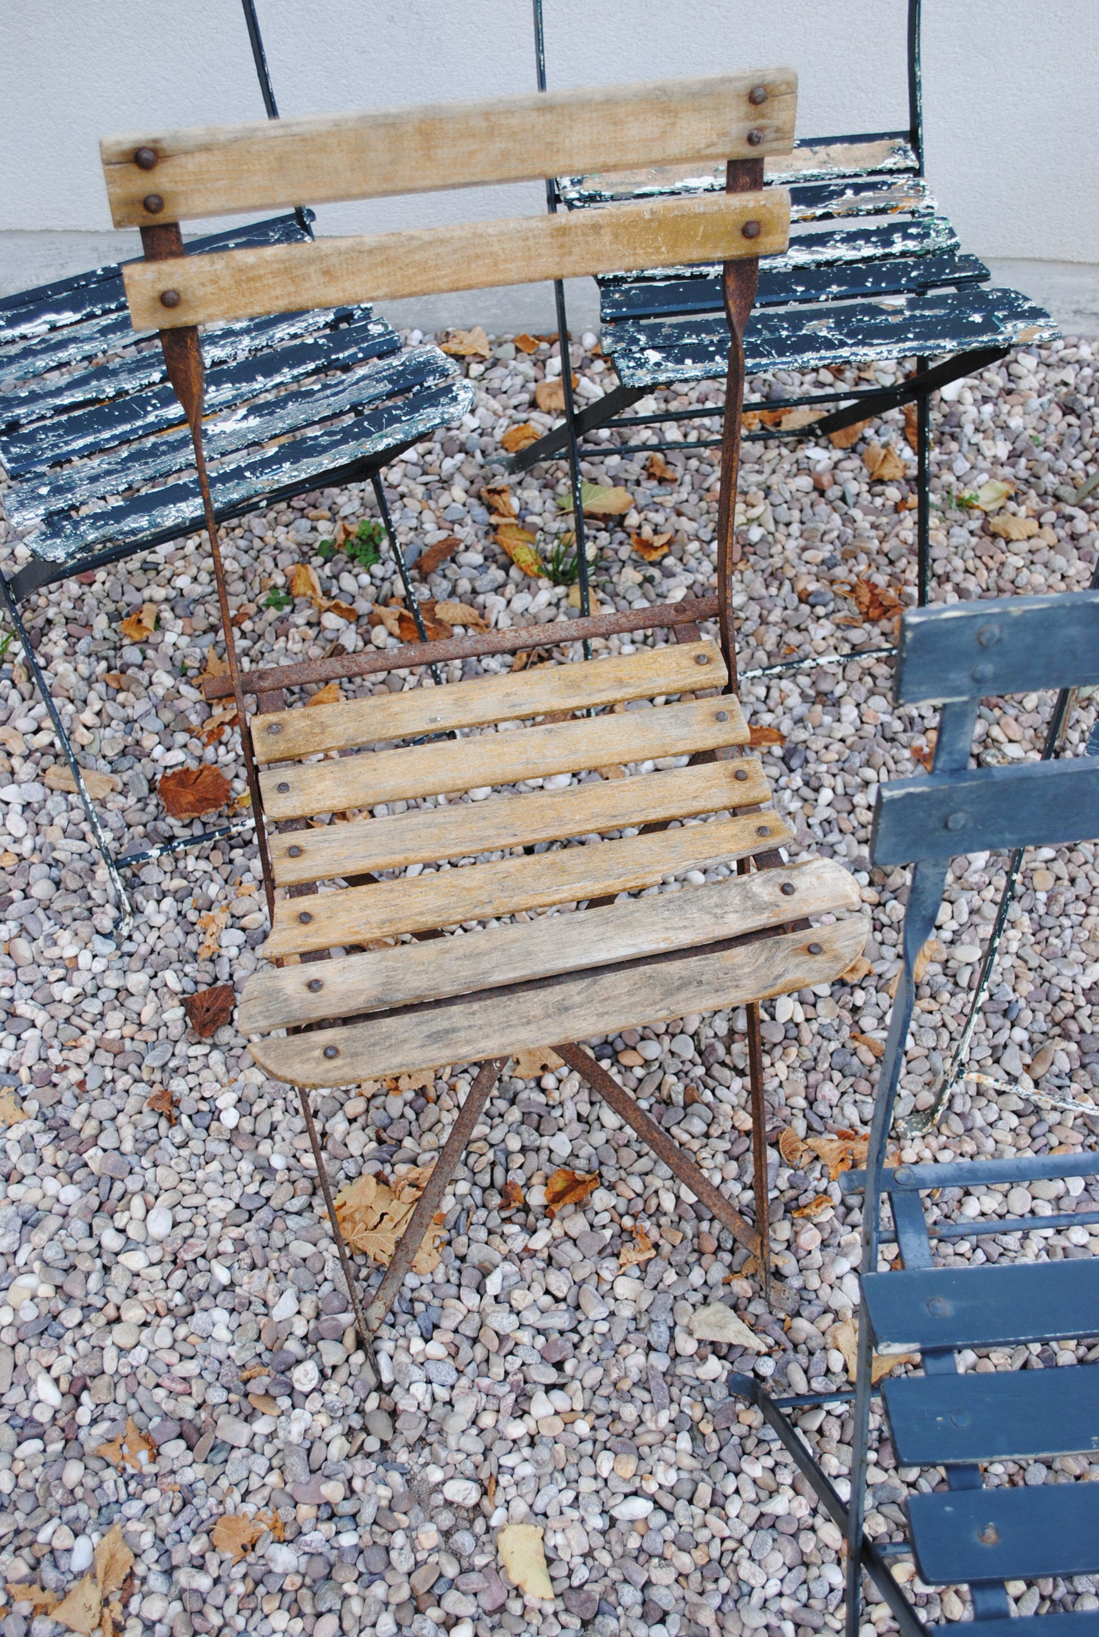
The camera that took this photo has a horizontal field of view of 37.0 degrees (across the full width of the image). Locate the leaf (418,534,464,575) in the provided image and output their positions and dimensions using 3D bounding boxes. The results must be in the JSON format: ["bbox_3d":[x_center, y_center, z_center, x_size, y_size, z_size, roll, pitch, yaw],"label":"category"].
[{"bbox_3d":[-0.122,-0.290,1.806,0.062,0.020,0.023,-39,69,-22],"label":"leaf"}]

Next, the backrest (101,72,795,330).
[{"bbox_3d":[-0.051,-0.362,0.956,0.398,0.111,0.034,-10,41,-9],"label":"backrest"}]

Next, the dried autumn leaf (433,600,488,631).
[{"bbox_3d":[-0.092,-0.219,1.766,0.063,0.022,0.023,8,60,1],"label":"dried autumn leaf"}]

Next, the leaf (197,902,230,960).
[{"bbox_3d":[-0.327,0.111,1.601,0.030,0.013,0.052,-8,55,-7],"label":"leaf"}]

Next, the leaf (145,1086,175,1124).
[{"bbox_3d":[-0.346,0.261,1.494,0.033,0.011,0.021,30,59,18],"label":"leaf"}]

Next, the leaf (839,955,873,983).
[{"bbox_3d":[0.297,0.147,1.596,0.032,0.014,0.023,-16,56,-13],"label":"leaf"}]

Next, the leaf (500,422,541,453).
[{"bbox_3d":[-0.031,-0.439,1.895,0.045,0.025,0.030,2,60,-3],"label":"leaf"}]

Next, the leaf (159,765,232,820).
[{"bbox_3d":[-0.365,-0.029,1.698,0.071,0.017,0.059,-13,56,-11],"label":"leaf"}]

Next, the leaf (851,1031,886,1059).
[{"bbox_3d":[0.300,0.214,1.550,0.033,0.010,0.013,22,56,13],"label":"leaf"}]

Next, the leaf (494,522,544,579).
[{"bbox_3d":[-0.028,-0.297,1.815,0.035,0.022,0.078,-31,67,-19],"label":"leaf"}]

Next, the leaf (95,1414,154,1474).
[{"bbox_3d":[-0.337,0.508,1.316,0.040,0.013,0.036,37,61,22],"label":"leaf"}]

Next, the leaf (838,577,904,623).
[{"bbox_3d":[0.352,-0.238,1.800,0.074,0.030,0.046,2,60,-3],"label":"leaf"}]

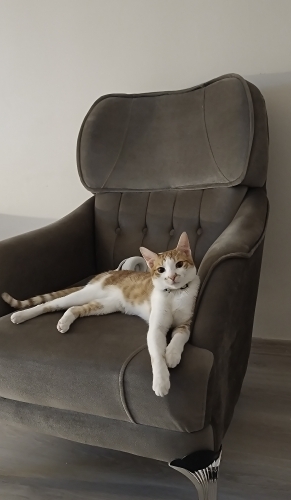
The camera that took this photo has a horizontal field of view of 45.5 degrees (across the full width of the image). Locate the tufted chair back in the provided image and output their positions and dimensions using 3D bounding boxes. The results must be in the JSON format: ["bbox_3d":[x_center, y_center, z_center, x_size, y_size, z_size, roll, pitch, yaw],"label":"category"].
[{"bbox_3d":[0.075,-0.207,1.202,0.620,0.640,0.210,2,-8,23],"label":"tufted chair back"}]

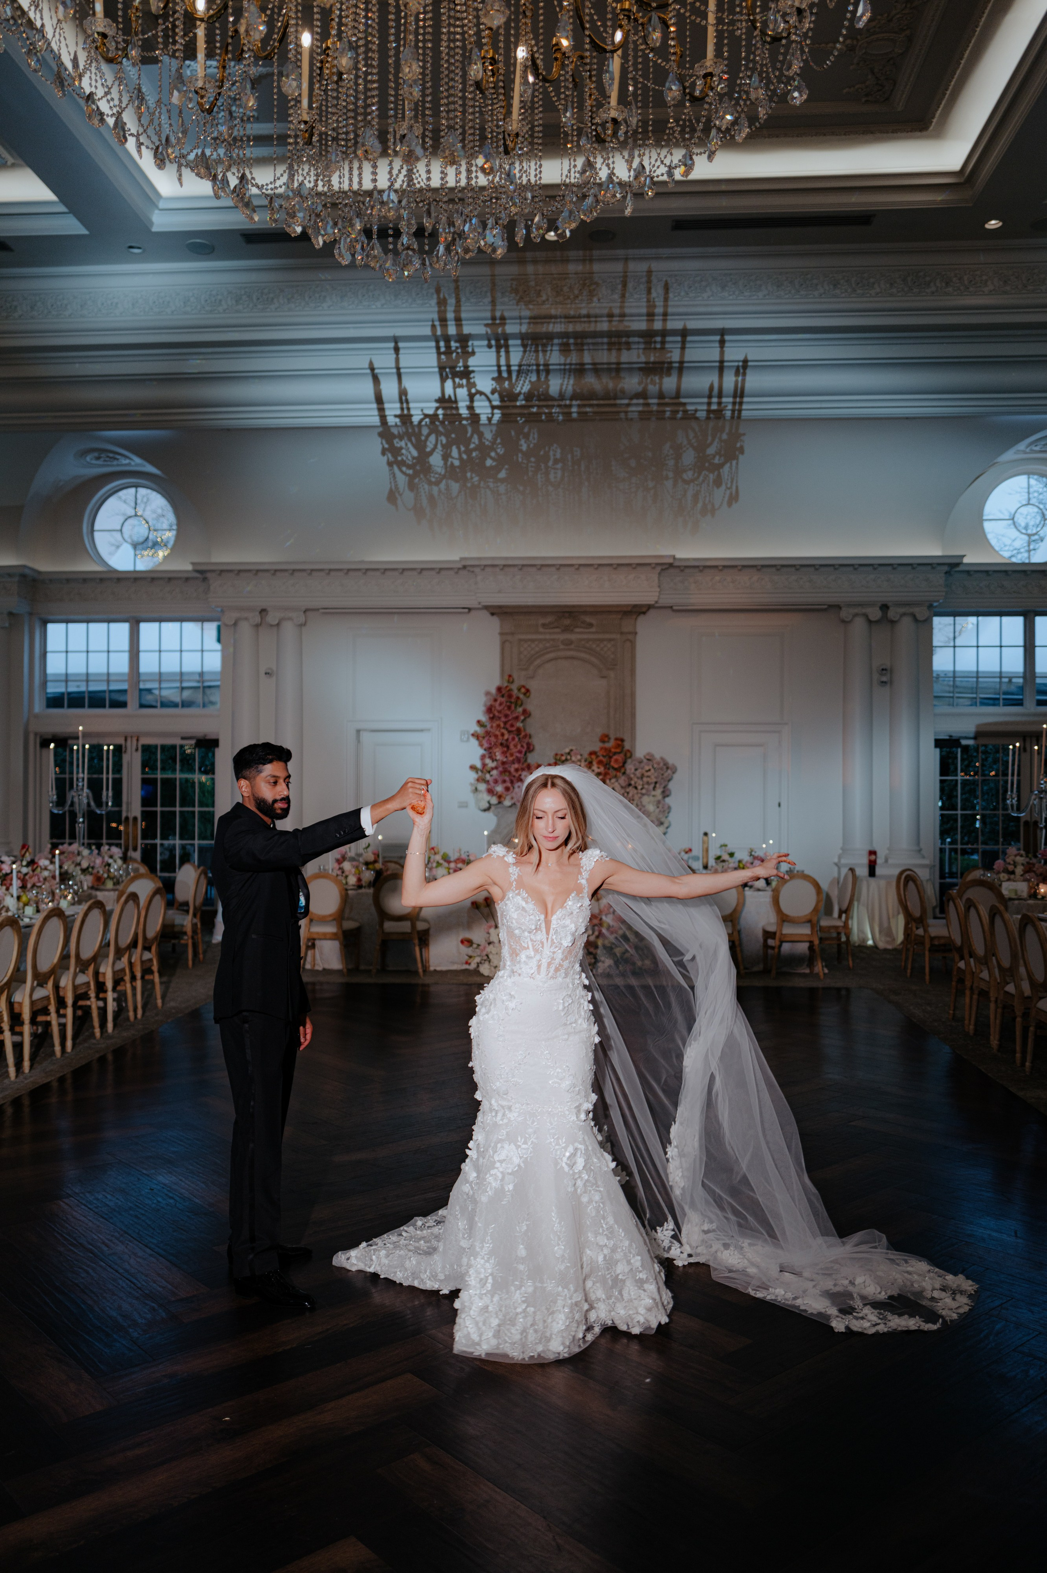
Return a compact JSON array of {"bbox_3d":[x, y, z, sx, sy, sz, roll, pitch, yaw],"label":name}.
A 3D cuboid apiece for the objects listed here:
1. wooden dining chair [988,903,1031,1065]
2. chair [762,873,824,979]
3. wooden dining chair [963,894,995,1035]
[{"bbox_3d":[3.247,1.237,7.722,0.560,0.960,0.490,0,-1,-4],"label":"wooden dining chair"},{"bbox_3d":[2.508,1.273,11.342,0.490,0.950,0.540,0,-1,3],"label":"chair"},{"bbox_3d":[3.321,1.238,8.224,0.540,0.950,0.490,0,-1,5],"label":"wooden dining chair"}]

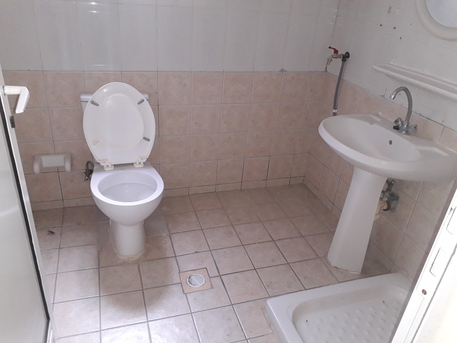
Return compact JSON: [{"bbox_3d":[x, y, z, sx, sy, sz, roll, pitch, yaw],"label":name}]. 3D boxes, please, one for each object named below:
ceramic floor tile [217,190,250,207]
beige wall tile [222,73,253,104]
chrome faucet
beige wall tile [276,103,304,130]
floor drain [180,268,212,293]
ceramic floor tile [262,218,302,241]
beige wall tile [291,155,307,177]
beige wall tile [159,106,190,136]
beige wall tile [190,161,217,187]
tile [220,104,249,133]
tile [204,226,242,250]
[{"bbox_3d":[0.030,0.200,2.542,0.199,0.012,0.198,-5,30,-18],"label":"ceramic floor tile"},{"bbox_3d":[0.061,-0.531,2.273,0.200,0.200,0.009,-5,30,-18],"label":"beige wall tile"},{"bbox_3d":[0.817,-0.281,1.672,0.160,0.220,0.144,-5,30,-18],"label":"chrome faucet"},{"bbox_3d":[0.427,-0.386,2.494,0.200,0.200,0.009,-5,30,-18],"label":"beige wall tile"},{"bbox_3d":[-0.164,0.563,1.830,0.146,0.012,0.146,-5,30,-18],"label":"floor drain"},{"bbox_3d":[0.345,0.373,2.289,0.200,0.009,0.198,-5,30,-18],"label":"ceramic floor tile"},{"bbox_3d":[0.547,-0.044,2.739,0.119,0.200,0.010,-5,30,-18],"label":"beige wall tile"},{"bbox_3d":[-0.338,-0.322,2.240,0.199,0.200,0.012,-5,30,-18],"label":"beige wall tile"},{"bbox_3d":[-0.178,0.017,2.481,0.198,0.198,0.010,-5,30,-18],"label":"beige wall tile"},{"bbox_3d":[0.044,-0.355,2.375,0.199,0.200,0.010,-5,30,-18],"label":"tile"},{"bbox_3d":[-0.036,0.402,2.139,0.198,0.010,0.198,-5,30,-18],"label":"tile"}]

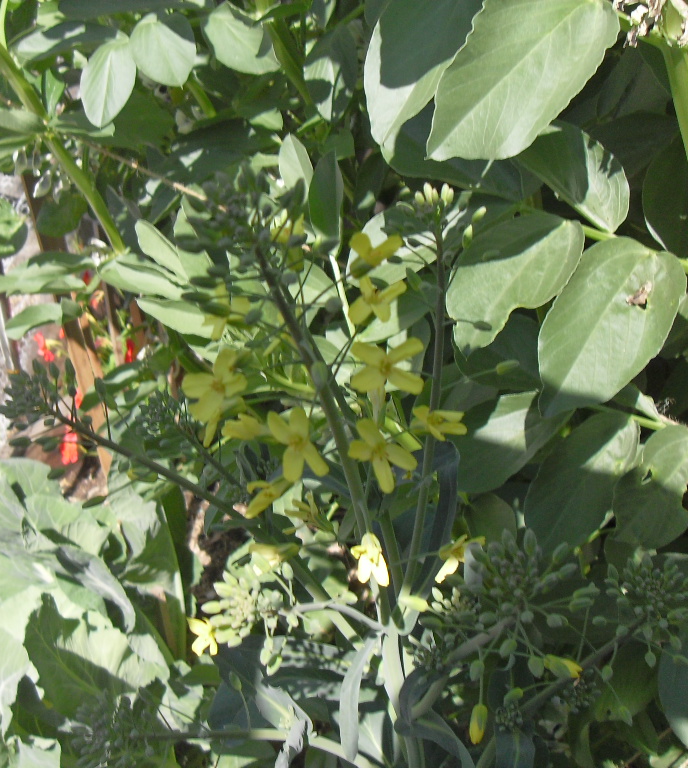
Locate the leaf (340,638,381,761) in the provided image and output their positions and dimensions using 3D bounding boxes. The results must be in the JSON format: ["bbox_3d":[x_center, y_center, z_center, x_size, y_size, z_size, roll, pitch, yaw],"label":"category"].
[{"bbox_3d":[0.006,0.127,0.440,0.009,0.048,0.012,8,-9,19],"label":"leaf"}]

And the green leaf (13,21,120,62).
[{"bbox_3d":[-0.185,-0.228,0.730,0.071,0.018,0.042,-12,41,-5],"label":"green leaf"}]

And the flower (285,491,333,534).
[{"bbox_3d":[-0.013,0.048,0.405,0.014,0.013,0.015,-44,38,8],"label":"flower"}]

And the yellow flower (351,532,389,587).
[{"bbox_3d":[0.010,0.071,0.445,0.018,0.020,0.018,-2,37,-2],"label":"yellow flower"}]

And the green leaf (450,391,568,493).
[{"bbox_3d":[0.071,0.025,0.475,0.064,0.013,0.038,-35,66,-7],"label":"green leaf"}]

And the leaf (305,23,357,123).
[{"bbox_3d":[-0.008,-0.191,0.670,0.034,0.060,0.017,2,6,-5],"label":"leaf"}]

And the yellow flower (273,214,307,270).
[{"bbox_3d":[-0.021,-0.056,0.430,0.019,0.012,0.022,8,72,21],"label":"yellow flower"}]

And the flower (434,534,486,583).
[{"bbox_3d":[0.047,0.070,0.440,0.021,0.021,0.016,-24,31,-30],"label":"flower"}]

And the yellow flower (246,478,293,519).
[{"bbox_3d":[-0.028,0.042,0.400,0.018,0.015,0.011,23,19,33],"label":"yellow flower"}]

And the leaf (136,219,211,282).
[{"bbox_3d":[-0.112,-0.088,0.720,0.030,0.055,0.014,-43,13,-20],"label":"leaf"}]

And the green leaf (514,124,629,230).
[{"bbox_3d":[0.091,-0.083,0.440,0.059,0.017,0.032,37,75,20],"label":"green leaf"}]

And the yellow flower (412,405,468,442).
[{"bbox_3d":[0.039,0.016,0.440,0.021,0.018,0.015,-9,15,-39],"label":"yellow flower"}]

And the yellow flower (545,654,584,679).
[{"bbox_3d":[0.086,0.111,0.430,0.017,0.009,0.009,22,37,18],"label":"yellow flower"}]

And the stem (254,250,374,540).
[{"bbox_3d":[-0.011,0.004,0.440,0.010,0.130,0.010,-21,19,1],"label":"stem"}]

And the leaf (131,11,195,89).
[{"bbox_3d":[-0.092,-0.171,0.560,0.031,0.009,0.043,-19,65,-2],"label":"leaf"}]

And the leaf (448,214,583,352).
[{"bbox_3d":[0.070,-0.041,0.450,0.042,0.015,0.072,36,75,19],"label":"leaf"}]

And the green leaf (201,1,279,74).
[{"bbox_3d":[-0.059,-0.196,0.620,0.039,0.015,0.062,-30,65,-11],"label":"green leaf"}]

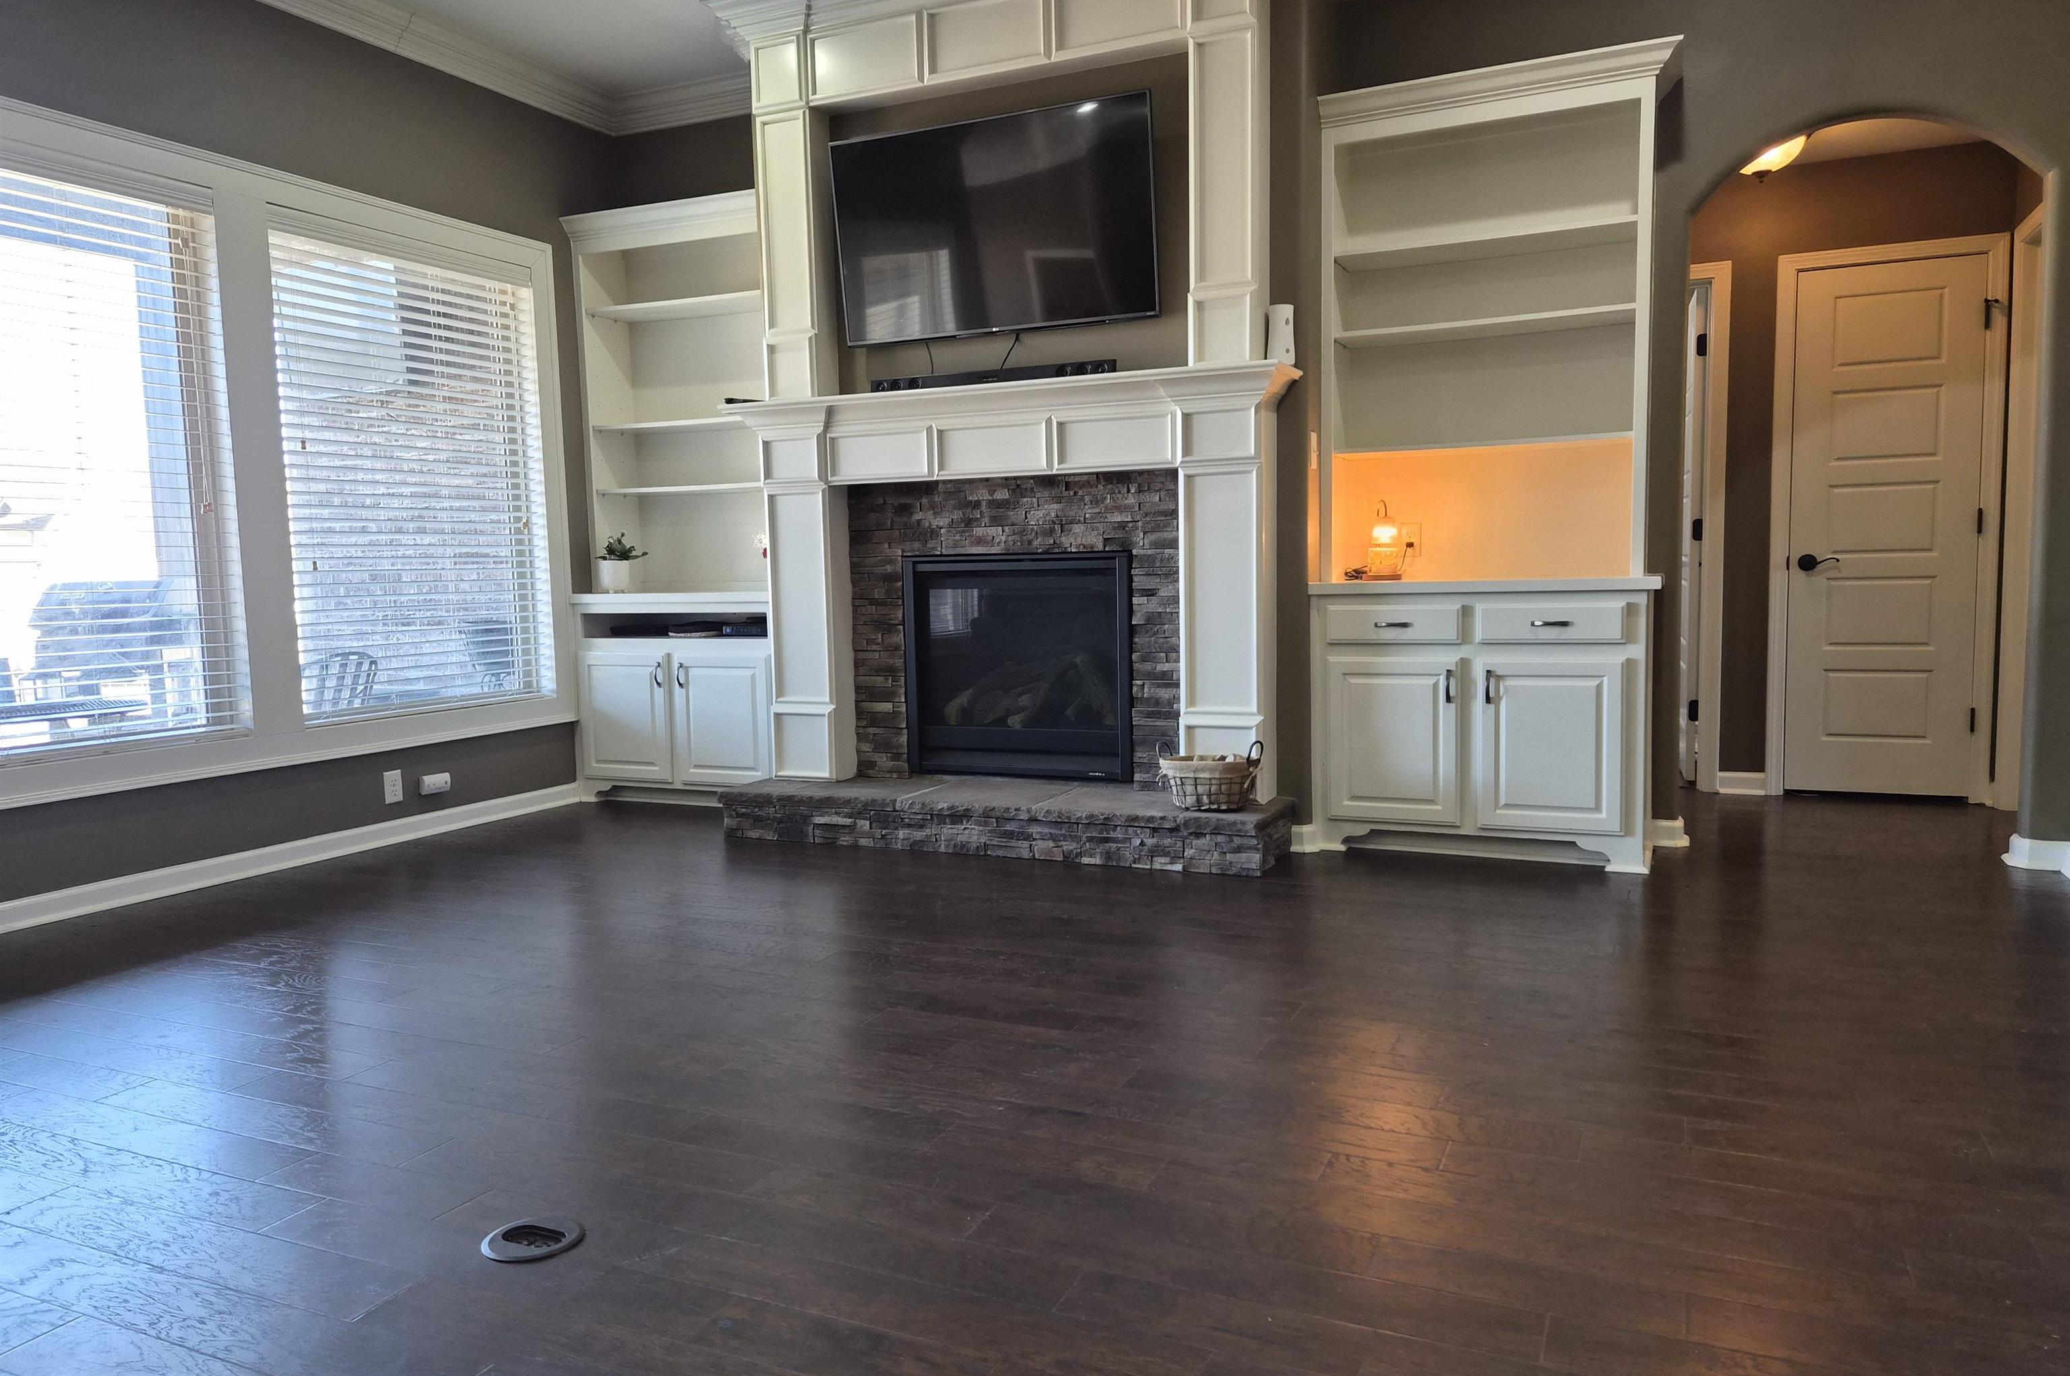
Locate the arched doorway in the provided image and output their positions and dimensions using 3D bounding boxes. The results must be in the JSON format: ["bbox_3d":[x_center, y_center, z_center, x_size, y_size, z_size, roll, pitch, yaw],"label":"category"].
[{"bbox_3d":[2.518,-0.594,4.248,0.931,2.239,0.150,1,6,25],"label":"arched doorway"}]

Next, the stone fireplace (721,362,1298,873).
[{"bbox_3d":[-0.157,-0.231,4.690,2.099,1.548,0.463,1,6,25],"label":"stone fireplace"}]

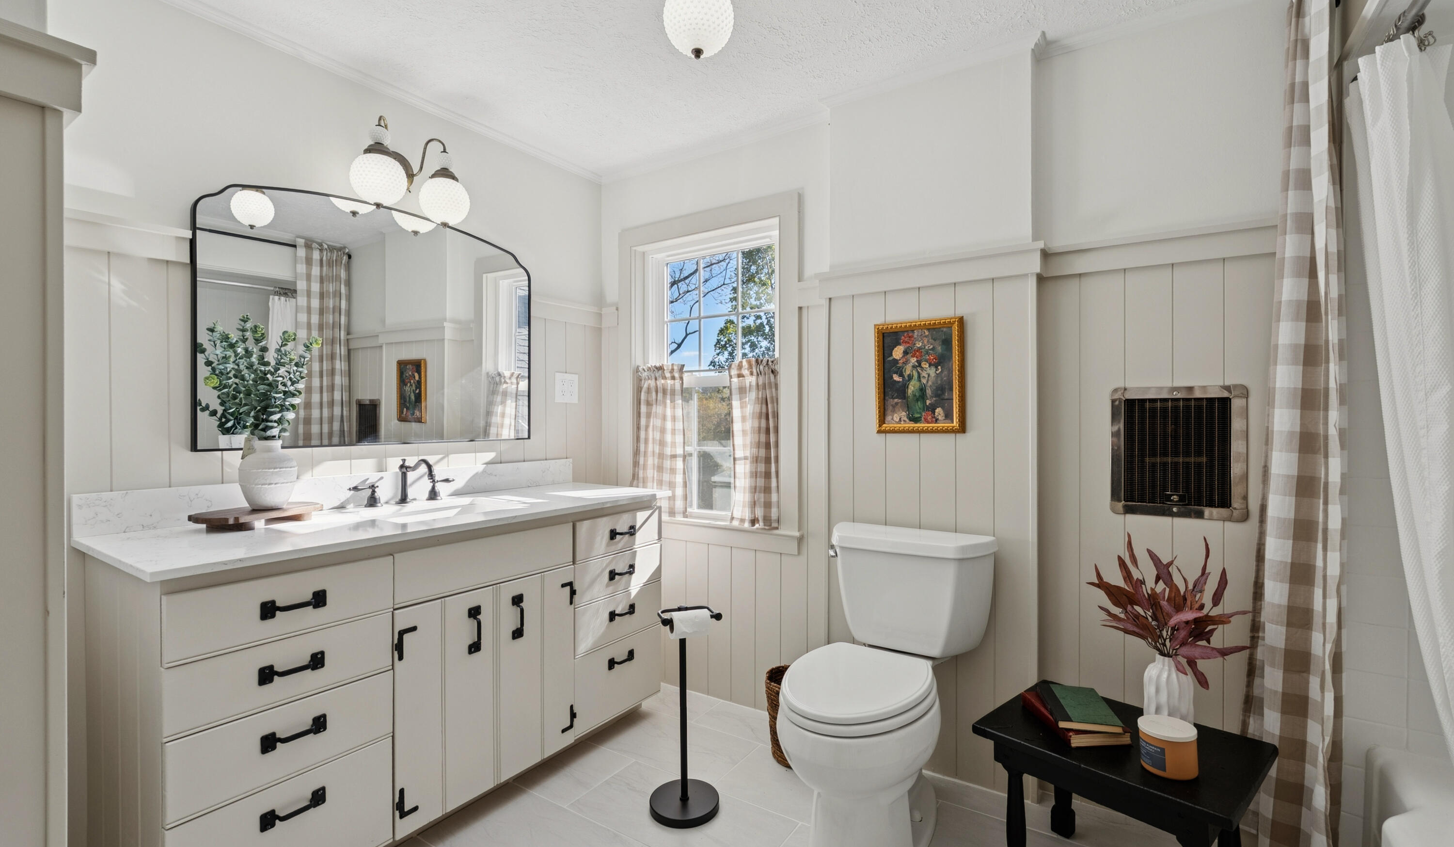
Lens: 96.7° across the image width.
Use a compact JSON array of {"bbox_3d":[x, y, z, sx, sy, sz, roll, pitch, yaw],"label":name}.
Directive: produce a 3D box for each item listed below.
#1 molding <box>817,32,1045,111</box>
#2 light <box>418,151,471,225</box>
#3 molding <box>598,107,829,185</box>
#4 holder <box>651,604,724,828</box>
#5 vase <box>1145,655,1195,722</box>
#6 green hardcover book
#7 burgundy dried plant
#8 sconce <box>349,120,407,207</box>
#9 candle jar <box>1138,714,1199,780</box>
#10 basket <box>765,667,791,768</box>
[{"bbox_3d":[0.611,-1.090,2.027,0.688,0.030,0.030,0,0,32],"label":"molding"},{"bbox_3d":[-0.934,-0.779,2.142,0.154,0.248,0.154,0,0,32],"label":"light"},{"bbox_3d":[-0.089,-1.091,2.588,1.154,0.030,0.030,0,0,32],"label":"molding"},{"bbox_3d":[-0.120,0.813,1.843,0.197,0.580,0.215,0,0,-19],"label":"holder"},{"bbox_3d":[1.047,0.645,1.530,0.099,0.187,0.099,0,0,32],"label":"vase"},{"bbox_3d":[0.866,0.701,1.595,0.138,0.019,0.217,0,0,14],"label":"green hardcover book"},{"bbox_3d":[1.041,0.445,1.520,0.330,0.360,0.300,0,0,32],"label":"burgundy dried plant"},{"bbox_3d":[-1.065,-0.796,1.970,0.165,0.263,0.155,0,0,32],"label":"sconce"},{"bbox_3d":[0.950,0.695,1.391,0.103,0.089,0.103,0,0,0],"label":"candle jar"},{"bbox_3d":[0.226,0.964,2.126,0.200,0.275,0.200,0,0,32],"label":"basket"}]

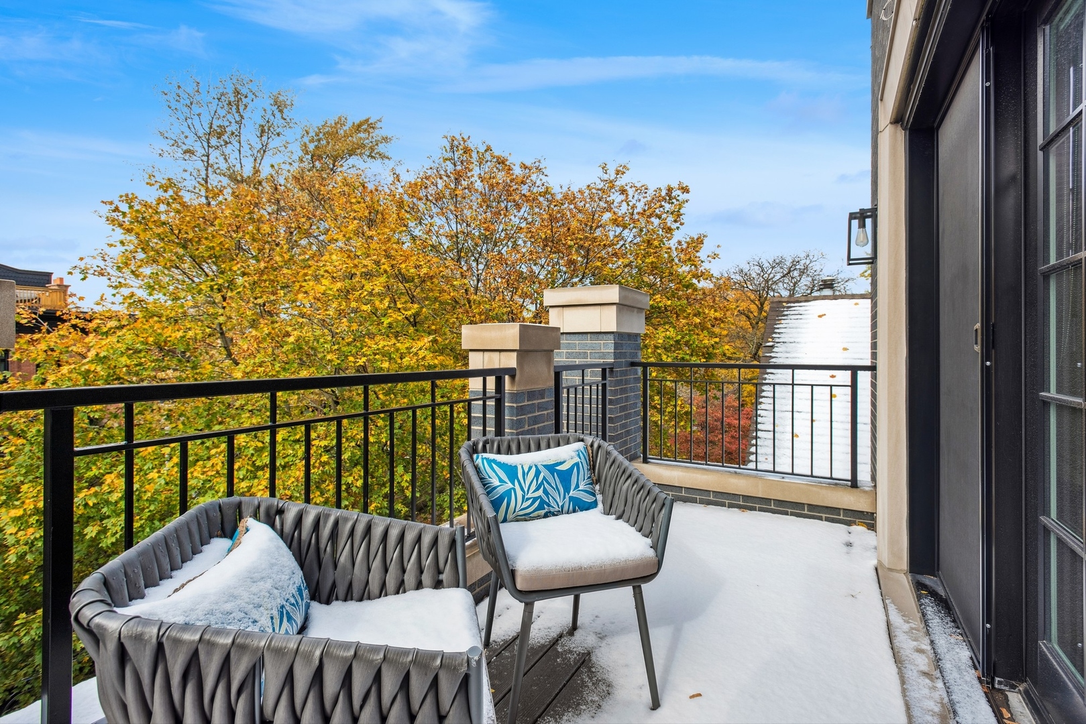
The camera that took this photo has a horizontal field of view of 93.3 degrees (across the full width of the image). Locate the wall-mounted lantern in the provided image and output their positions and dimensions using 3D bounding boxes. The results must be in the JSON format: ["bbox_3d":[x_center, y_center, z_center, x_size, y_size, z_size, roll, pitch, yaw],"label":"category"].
[{"bbox_3d":[1.945,-0.766,3.126,0.148,0.312,0.185,0,1,30],"label":"wall-mounted lantern"}]

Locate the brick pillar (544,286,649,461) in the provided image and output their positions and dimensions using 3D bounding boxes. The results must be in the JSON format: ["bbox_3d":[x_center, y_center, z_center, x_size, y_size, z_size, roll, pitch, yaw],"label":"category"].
[{"bbox_3d":[0.449,0.145,4.126,0.616,1.400,0.683,0,1,30],"label":"brick pillar"}]

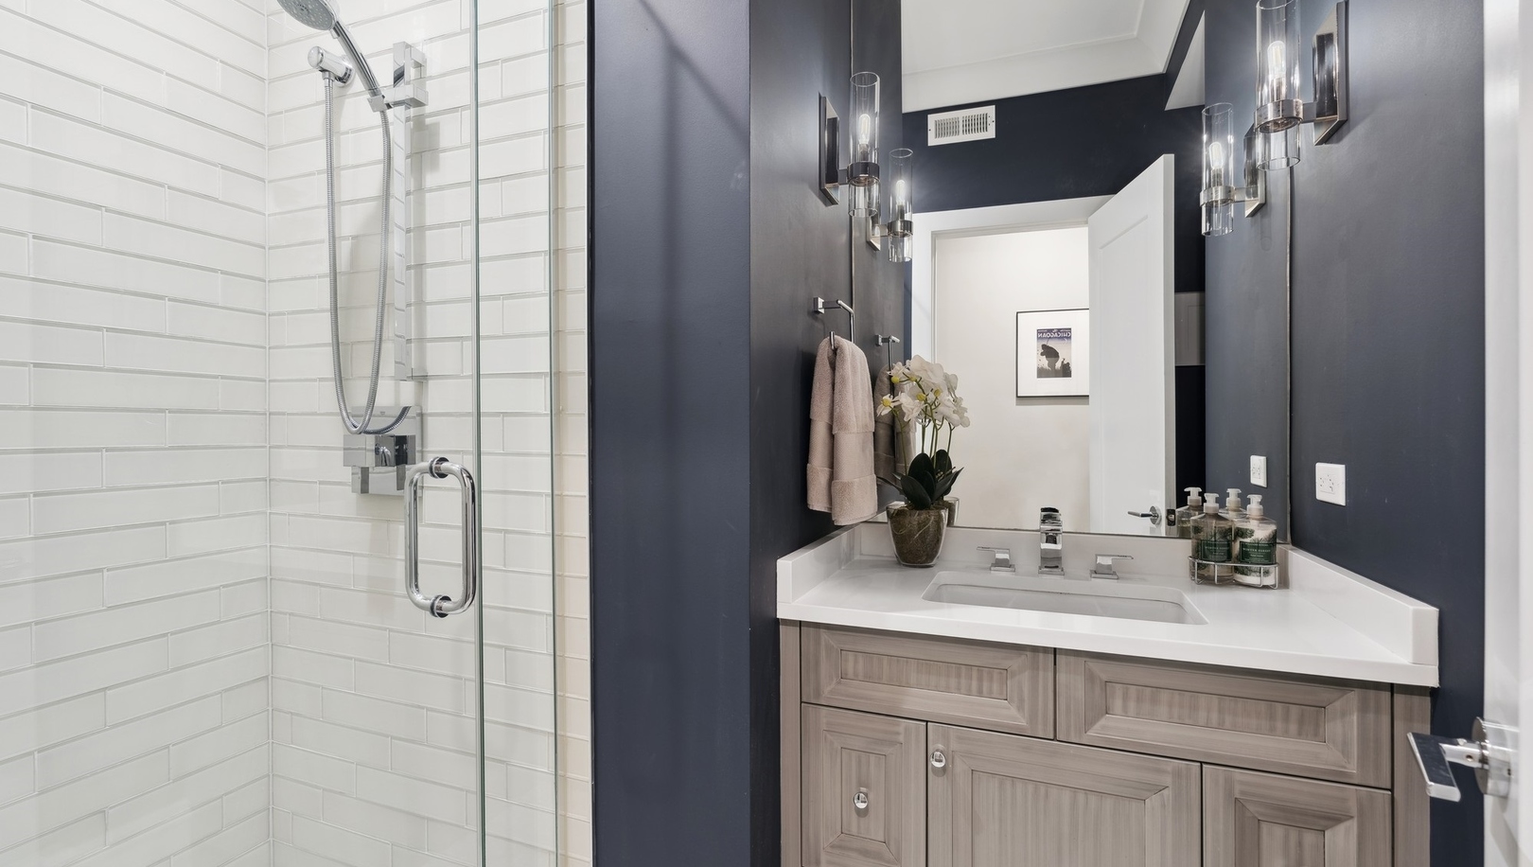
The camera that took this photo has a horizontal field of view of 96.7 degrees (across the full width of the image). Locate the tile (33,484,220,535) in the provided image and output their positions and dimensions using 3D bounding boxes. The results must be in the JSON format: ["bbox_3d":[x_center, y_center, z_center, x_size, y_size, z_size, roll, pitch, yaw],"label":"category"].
[{"bbox_3d":[-1.259,0.147,1.360,0.008,0.075,0.300,0,0,21],"label":"tile"}]

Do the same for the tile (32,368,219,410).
[{"bbox_3d":[-1.259,-0.083,1.359,0.008,0.075,0.300,0,0,21],"label":"tile"}]

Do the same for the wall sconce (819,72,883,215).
[{"bbox_3d":[0.197,-0.647,1.539,0.127,0.307,0.104,0,0,21],"label":"wall sconce"}]

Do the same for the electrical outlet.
[{"bbox_3d":[1.030,0.091,1.243,0.008,0.071,0.118,0,0,21],"label":"electrical outlet"}]

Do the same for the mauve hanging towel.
[{"bbox_3d":[0.163,-0.018,1.458,0.116,0.400,0.220,0,0,21],"label":"mauve hanging towel"}]

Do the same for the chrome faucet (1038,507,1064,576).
[{"bbox_3d":[0.619,0.232,1.476,0.050,0.161,0.152,0,0,21],"label":"chrome faucet"}]

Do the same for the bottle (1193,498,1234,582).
[{"bbox_3d":[0.929,0.219,1.419,0.075,0.184,0.066,0,0,32],"label":"bottle"}]

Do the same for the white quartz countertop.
[{"bbox_3d":[0.568,0.289,1.358,0.952,0.105,0.570,0,0,21],"label":"white quartz countertop"}]

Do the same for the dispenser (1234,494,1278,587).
[{"bbox_3d":[1.001,0.219,1.395,0.075,0.184,0.066,0,0,23],"label":"dispenser"}]

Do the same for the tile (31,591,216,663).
[{"bbox_3d":[-1.258,0.378,1.361,0.008,0.075,0.300,0,0,21],"label":"tile"}]

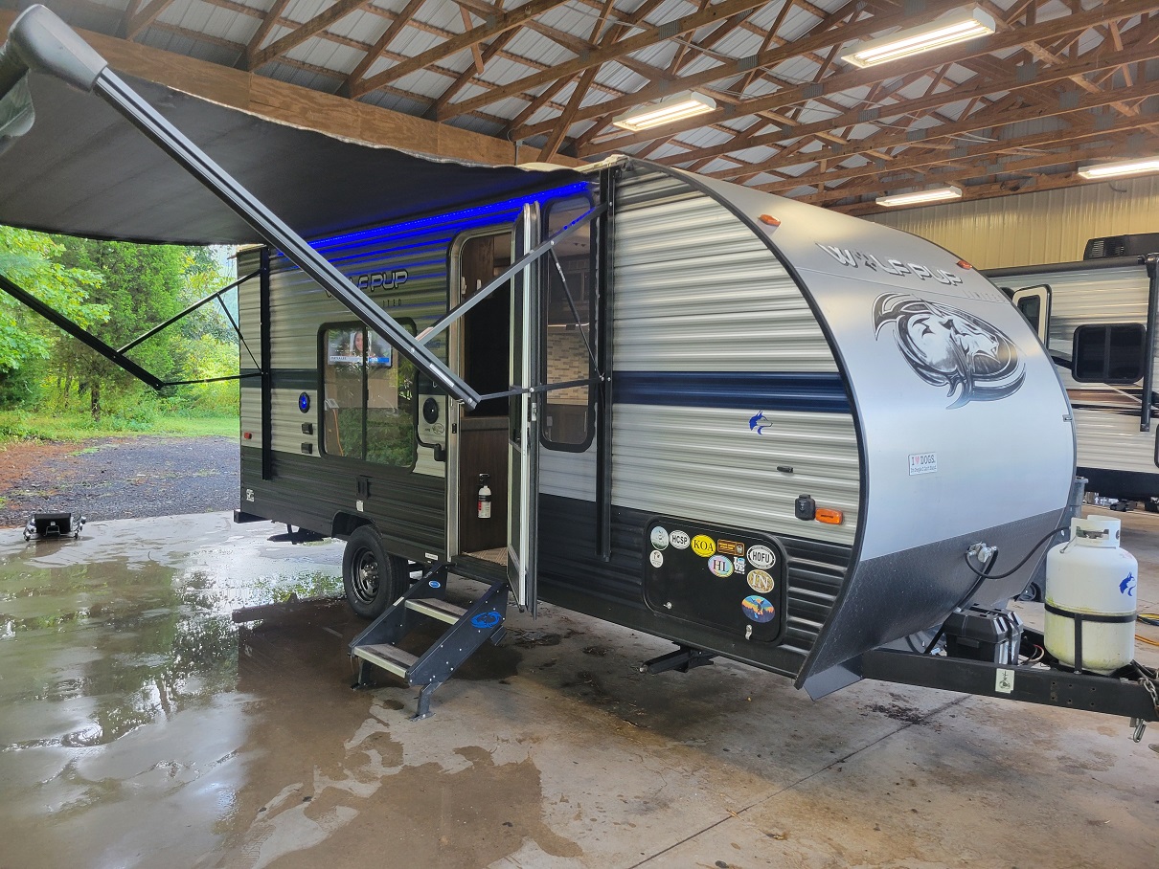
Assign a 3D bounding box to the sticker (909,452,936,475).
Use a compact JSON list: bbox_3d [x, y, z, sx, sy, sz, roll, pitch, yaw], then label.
[{"bbox_3d":[1.416,0.120,3.578,0.242,0.082,0.005,-3,5,-43],"label":"sticker"}]

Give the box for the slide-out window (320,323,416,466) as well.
[{"bbox_3d":[-1.486,-0.285,5.987,0.050,0.970,1.310,-3,5,-43],"label":"slide-out window"}]

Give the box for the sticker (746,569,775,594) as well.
[{"bbox_3d":[0.754,0.613,3.626,0.005,0.096,0.137,-3,5,-43],"label":"sticker"}]

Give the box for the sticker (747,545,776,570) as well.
[{"bbox_3d":[0.756,0.511,3.619,0.005,0.099,0.144,-3,5,-43],"label":"sticker"}]

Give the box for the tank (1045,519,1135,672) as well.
[{"bbox_3d":[2.110,0.655,3.593,0.325,0.610,0.325,-3,5,-43],"label":"tank"}]

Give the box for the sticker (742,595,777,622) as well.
[{"bbox_3d":[0.748,0.729,3.638,0.005,0.108,0.168,-3,5,-43],"label":"sticker"}]

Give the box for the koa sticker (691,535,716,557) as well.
[{"bbox_3d":[0.547,0.493,3.840,0.005,0.099,0.142,-3,5,-43],"label":"koa sticker"}]

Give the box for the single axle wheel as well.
[{"bbox_3d":[-1.439,0.989,6.220,0.205,0.667,0.667,-3,5,-43],"label":"single axle wheel"}]

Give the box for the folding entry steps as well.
[{"bbox_3d":[-0.806,1.091,4.782,0.680,0.670,0.640,-3,5,-43],"label":"folding entry steps"}]

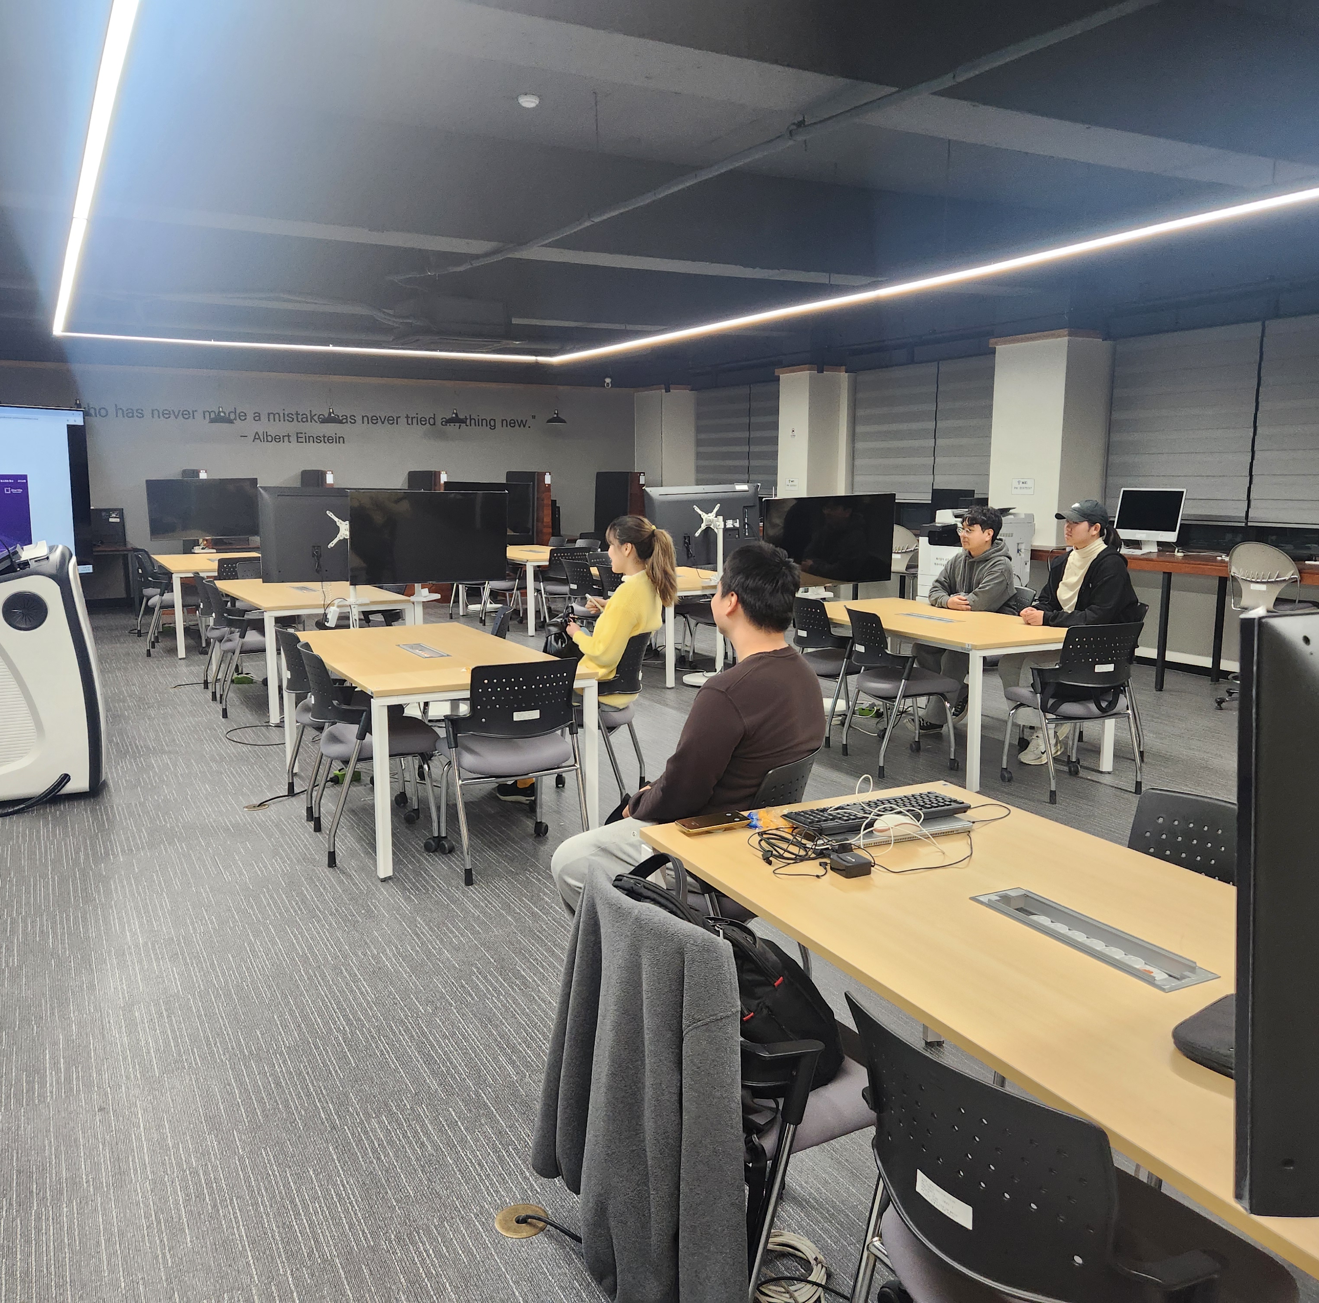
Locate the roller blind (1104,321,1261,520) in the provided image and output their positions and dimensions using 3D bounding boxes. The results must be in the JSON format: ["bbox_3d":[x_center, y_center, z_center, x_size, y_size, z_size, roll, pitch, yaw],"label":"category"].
[{"bbox_3d":[4.022,-1.737,8.961,0.060,1.439,1.280,-5,10,-28],"label":"roller blind"}]

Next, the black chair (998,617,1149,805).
[{"bbox_3d":[2.015,0.269,5.651,0.540,0.820,0.540,-4,10,-24],"label":"black chair"}]

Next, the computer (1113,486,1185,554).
[{"bbox_3d":[3.603,-0.960,8.553,0.180,0.470,0.570,-4,10,-27],"label":"computer"}]

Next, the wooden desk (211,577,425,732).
[{"bbox_3d":[-2.424,-0.066,8.006,0.923,0.715,1.803,-5,10,-29],"label":"wooden desk"}]

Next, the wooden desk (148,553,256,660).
[{"bbox_3d":[-3.964,-0.451,10.412,0.923,0.715,1.803,-5,10,-28],"label":"wooden desk"}]

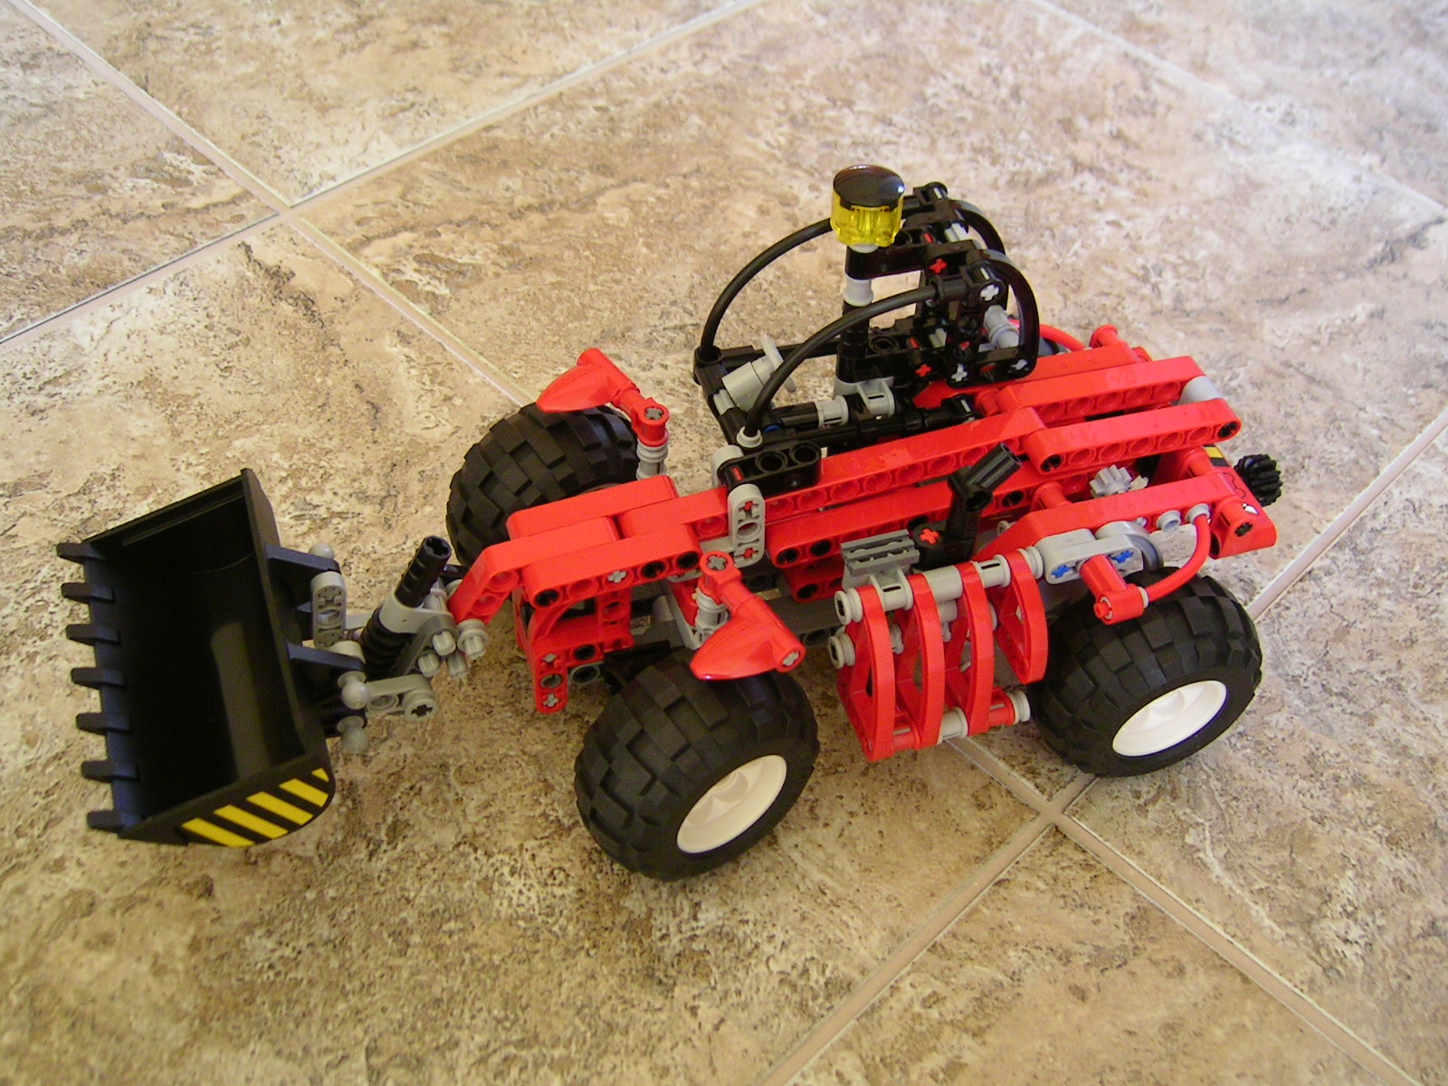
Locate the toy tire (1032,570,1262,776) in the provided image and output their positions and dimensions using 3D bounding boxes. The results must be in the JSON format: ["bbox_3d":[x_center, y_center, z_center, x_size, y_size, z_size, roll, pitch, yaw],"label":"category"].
[{"bbox_3d":[0.102,0.032,0.368,0.056,0.056,0.030,-12,50,-15],"label":"toy tire"}]

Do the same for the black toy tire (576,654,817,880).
[{"bbox_3d":[-0.006,0.050,0.343,0.056,0.056,0.030,-26,55,-25],"label":"black toy tire"}]

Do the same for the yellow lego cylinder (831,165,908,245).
[{"bbox_3d":[0.032,-0.075,0.336,0.016,0.012,0.016,2,48,-3],"label":"yellow lego cylinder"}]

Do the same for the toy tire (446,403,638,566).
[{"bbox_3d":[-0.045,-0.010,0.395,0.056,0.056,0.030,-28,56,-27],"label":"toy tire"}]

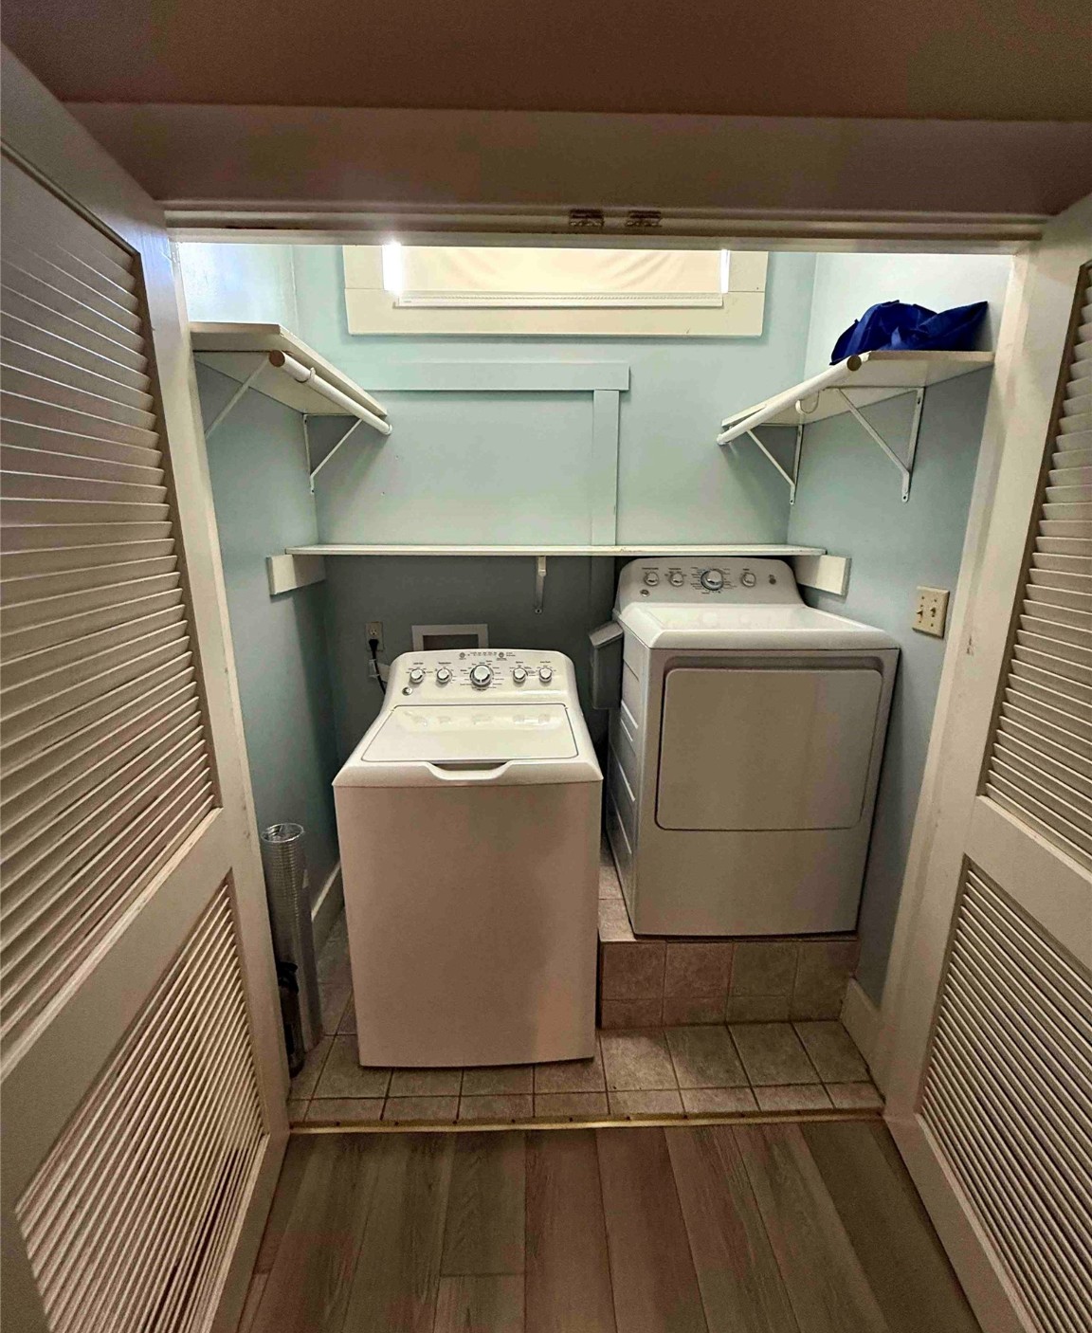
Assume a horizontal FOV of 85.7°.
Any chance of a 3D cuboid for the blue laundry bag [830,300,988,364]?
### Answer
[{"bbox_3d":[0.815,-0.772,1.374,0.276,0.138,0.230,0,14,-2],"label":"blue laundry bag"}]

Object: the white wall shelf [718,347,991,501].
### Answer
[{"bbox_3d":[0.804,-0.643,1.757,0.310,0.303,0.950,0,14,-2],"label":"white wall shelf"}]

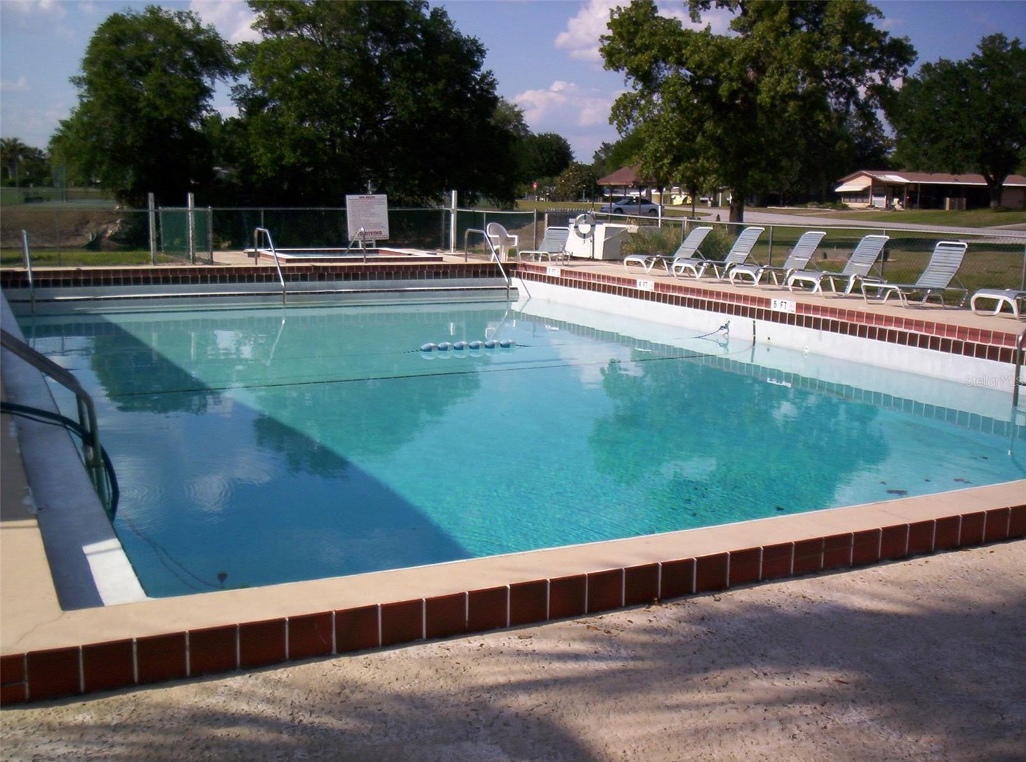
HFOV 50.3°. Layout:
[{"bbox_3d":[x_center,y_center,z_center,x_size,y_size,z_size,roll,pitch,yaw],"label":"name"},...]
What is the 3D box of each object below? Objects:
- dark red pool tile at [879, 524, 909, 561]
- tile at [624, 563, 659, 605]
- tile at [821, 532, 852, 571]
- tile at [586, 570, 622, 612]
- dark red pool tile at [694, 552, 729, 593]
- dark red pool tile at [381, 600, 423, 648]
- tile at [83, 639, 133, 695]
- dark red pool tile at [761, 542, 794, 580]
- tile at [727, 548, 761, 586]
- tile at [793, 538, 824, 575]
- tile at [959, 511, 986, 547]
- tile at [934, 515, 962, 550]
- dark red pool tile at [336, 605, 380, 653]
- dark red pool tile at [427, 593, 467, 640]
[{"bbox_3d":[1.567,0.662,4.512,0.149,0.144,0.020,-3,10,-26],"label":"dark red pool tile"},{"bbox_3d":[0.480,0.761,4.108,0.150,0.146,0.018,-3,10,-25],"label":"tile"},{"bbox_3d":[1.294,0.679,4.377,0.149,0.144,0.020,-3,10,-26],"label":"tile"},{"bbox_3d":[0.341,0.781,4.088,0.151,0.146,0.020,-4,11,-25],"label":"tile"},{"bbox_3d":[0.767,0.741,4.244,0.150,0.146,0.018,-3,10,-25],"label":"dark red pool tile"},{"bbox_3d":[-0.378,0.815,3.700,0.150,0.146,0.018,-3,10,-25],"label":"dark red pool tile"},{"bbox_3d":[-1.222,0.855,3.302,0.150,0.146,0.018,-3,10,-25],"label":"tile"},{"bbox_3d":[1.020,0.697,4.243,0.149,0.144,0.020,-3,10,-26],"label":"dark red pool tile"},{"bbox_3d":[0.911,0.730,4.312,0.150,0.146,0.018,-3,10,-25],"label":"tile"},{"bbox_3d":[1.196,0.709,4.449,0.150,0.146,0.018,-3,10,-25],"label":"tile"},{"bbox_3d":[2.039,0.655,4.865,0.150,0.146,0.018,-3,10,-25],"label":"tile"},{"bbox_3d":[1.839,0.644,4.647,0.149,0.144,0.020,-3,10,-26],"label":"tile"},{"bbox_3d":[-0.520,0.822,3.632,0.150,0.146,0.018,-3,10,-25],"label":"dark red pool tile"},{"bbox_3d":[-0.238,0.815,3.815,0.151,0.146,0.020,-4,11,-25],"label":"dark red pool tile"}]

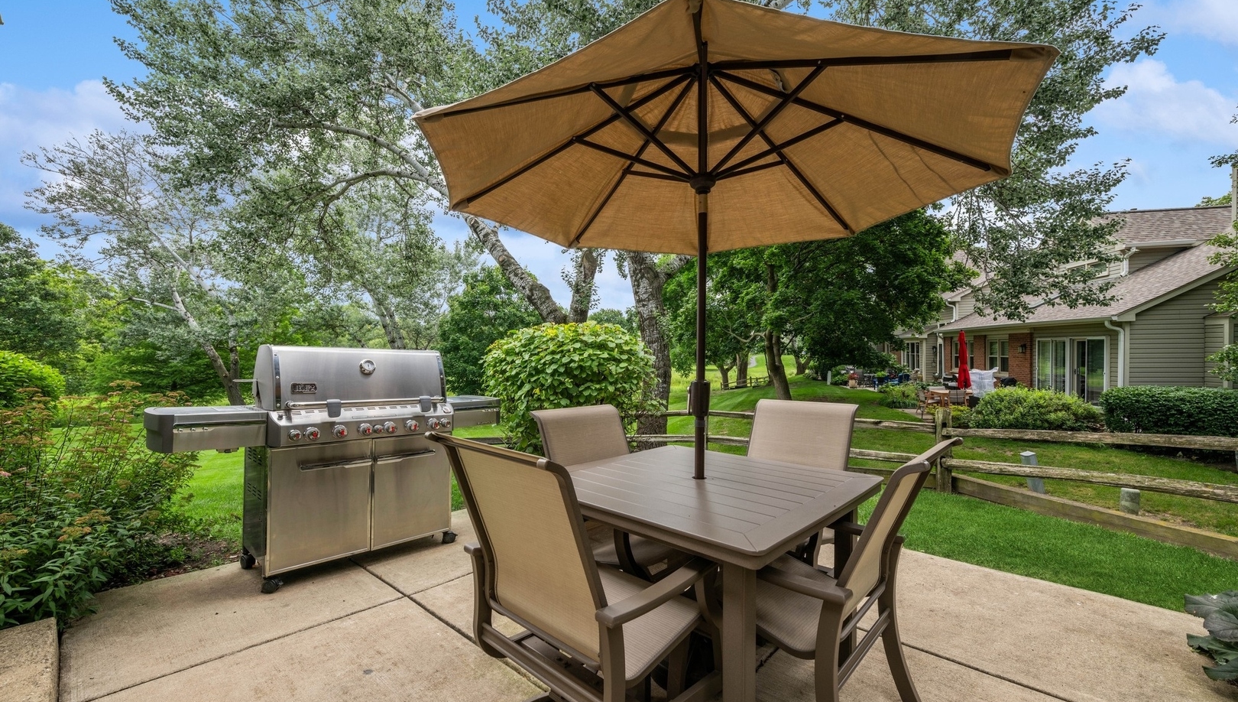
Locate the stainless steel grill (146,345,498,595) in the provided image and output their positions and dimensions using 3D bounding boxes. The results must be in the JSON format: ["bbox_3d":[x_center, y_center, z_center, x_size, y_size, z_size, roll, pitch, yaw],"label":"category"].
[{"bbox_3d":[-1.691,0.625,3.013,0.676,1.301,1.855,-1,-2,43],"label":"stainless steel grill"}]

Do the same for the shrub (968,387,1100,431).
[{"bbox_3d":[9.516,1.308,10.969,2.700,0.892,1.600,0,-1,0],"label":"shrub"}]

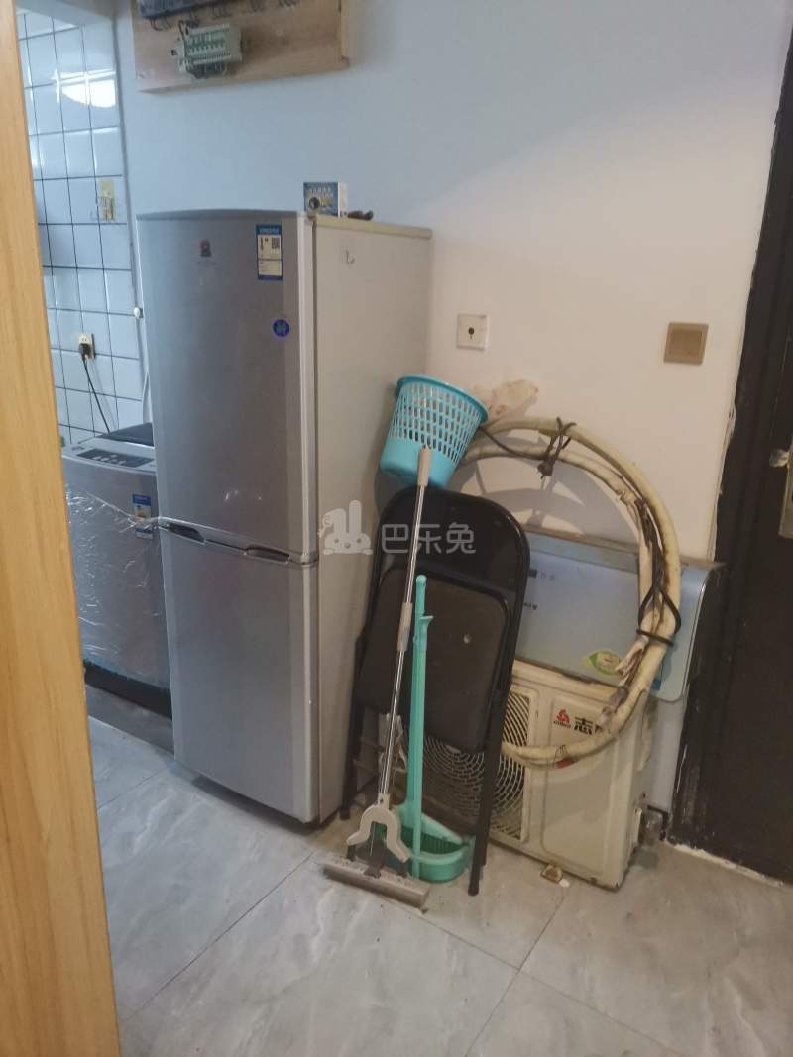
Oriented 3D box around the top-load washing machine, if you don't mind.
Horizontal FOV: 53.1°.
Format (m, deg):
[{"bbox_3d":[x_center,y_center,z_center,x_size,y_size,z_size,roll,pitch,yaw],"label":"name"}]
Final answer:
[{"bbox_3d":[-0.741,0.096,2.630,0.510,0.840,0.500,13,21,31],"label":"top-load washing machine"}]

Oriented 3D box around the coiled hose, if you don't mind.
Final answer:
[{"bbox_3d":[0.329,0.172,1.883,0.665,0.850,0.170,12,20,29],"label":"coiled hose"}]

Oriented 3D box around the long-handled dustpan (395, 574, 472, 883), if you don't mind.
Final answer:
[{"bbox_3d":[0.064,0.479,1.946,0.270,0.775,0.200,13,21,31],"label":"long-handled dustpan"}]

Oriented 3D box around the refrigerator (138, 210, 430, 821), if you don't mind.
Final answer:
[{"bbox_3d":[-0.284,-0.024,2.205,0.537,1.550,0.515,13,21,32],"label":"refrigerator"}]

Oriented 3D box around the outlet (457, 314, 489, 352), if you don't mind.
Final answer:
[{"bbox_3d":[0.199,-0.521,2.107,0.086,0.086,0.012,13,21,31],"label":"outlet"}]

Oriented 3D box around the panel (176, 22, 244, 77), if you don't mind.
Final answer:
[{"bbox_3d":[-0.531,-1.373,2.288,0.195,0.110,0.065,13,21,31],"label":"panel"}]

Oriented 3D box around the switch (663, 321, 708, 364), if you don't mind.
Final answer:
[{"bbox_3d":[0.663,-0.422,1.818,0.087,0.087,0.012,13,21,31],"label":"switch"}]

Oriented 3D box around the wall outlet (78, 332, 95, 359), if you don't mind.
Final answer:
[{"bbox_3d":[-1.152,-0.678,2.955,0.085,0.088,0.015,13,21,31],"label":"wall outlet"}]

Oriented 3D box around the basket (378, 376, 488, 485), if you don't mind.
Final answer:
[{"bbox_3d":[0.086,-0.241,2.075,0.250,0.235,0.250,19,-8,3],"label":"basket"}]

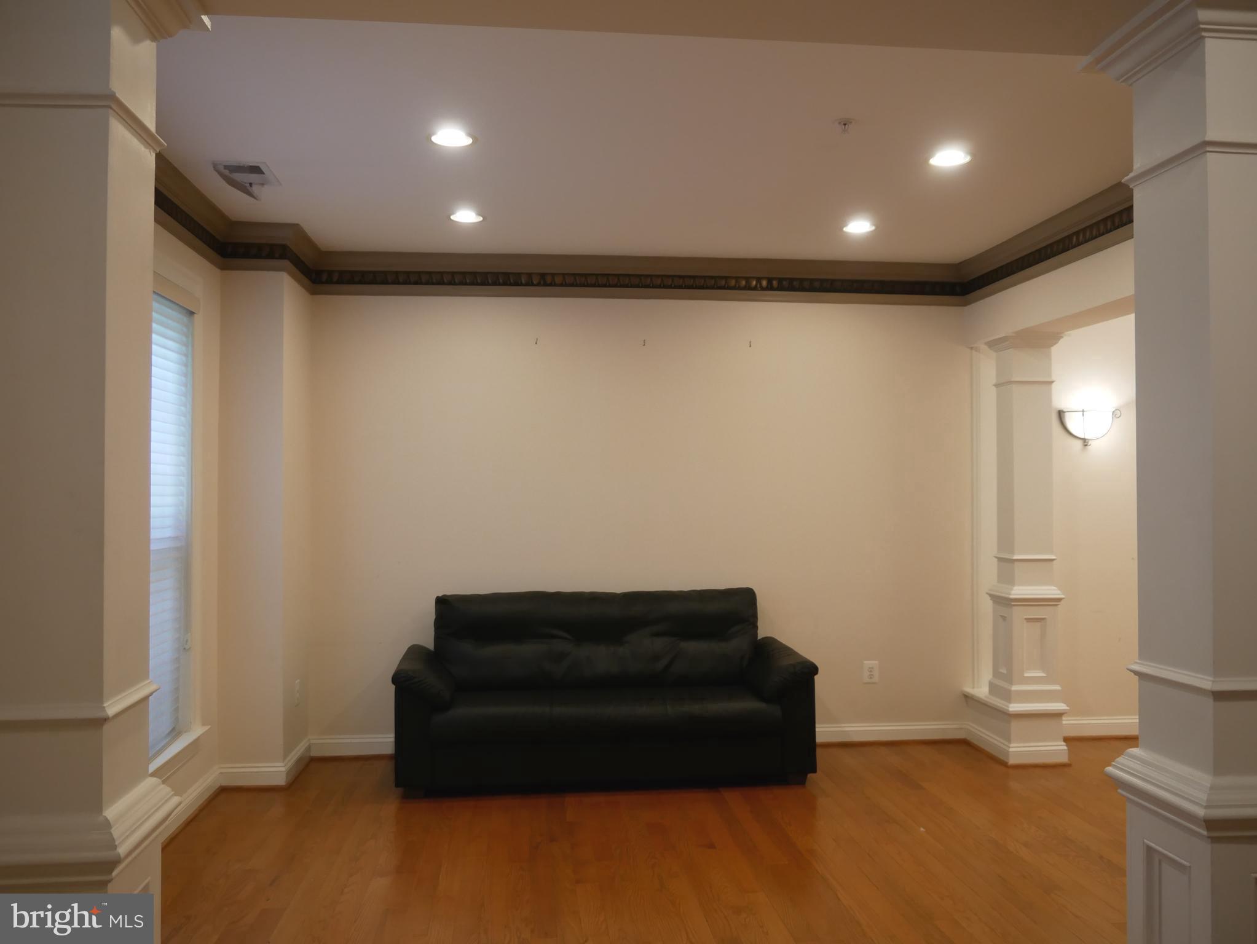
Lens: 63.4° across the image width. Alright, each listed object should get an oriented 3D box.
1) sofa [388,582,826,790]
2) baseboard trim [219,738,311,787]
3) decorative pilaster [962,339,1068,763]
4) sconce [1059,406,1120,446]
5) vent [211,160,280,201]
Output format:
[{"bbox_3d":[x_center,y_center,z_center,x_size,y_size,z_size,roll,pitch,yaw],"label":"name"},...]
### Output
[{"bbox_3d":[-0.127,1.064,5.144,2.002,0.906,0.778,0,-1,-6],"label":"sofa"},{"bbox_3d":[-1.802,1.460,5.097,0.307,0.117,0.514,0,-1,-6],"label":"baseboard trim"},{"bbox_3d":[2.082,0.397,5.492,0.353,2.246,0.533,0,-1,-6],"label":"decorative pilaster"},{"bbox_3d":[2.621,-0.249,5.744,0.327,0.204,0.163,0,-1,-6],"label":"sconce"},{"bbox_3d":[-1.502,-1.141,4.031,0.202,0.077,0.302,0,-1,-6],"label":"vent"}]

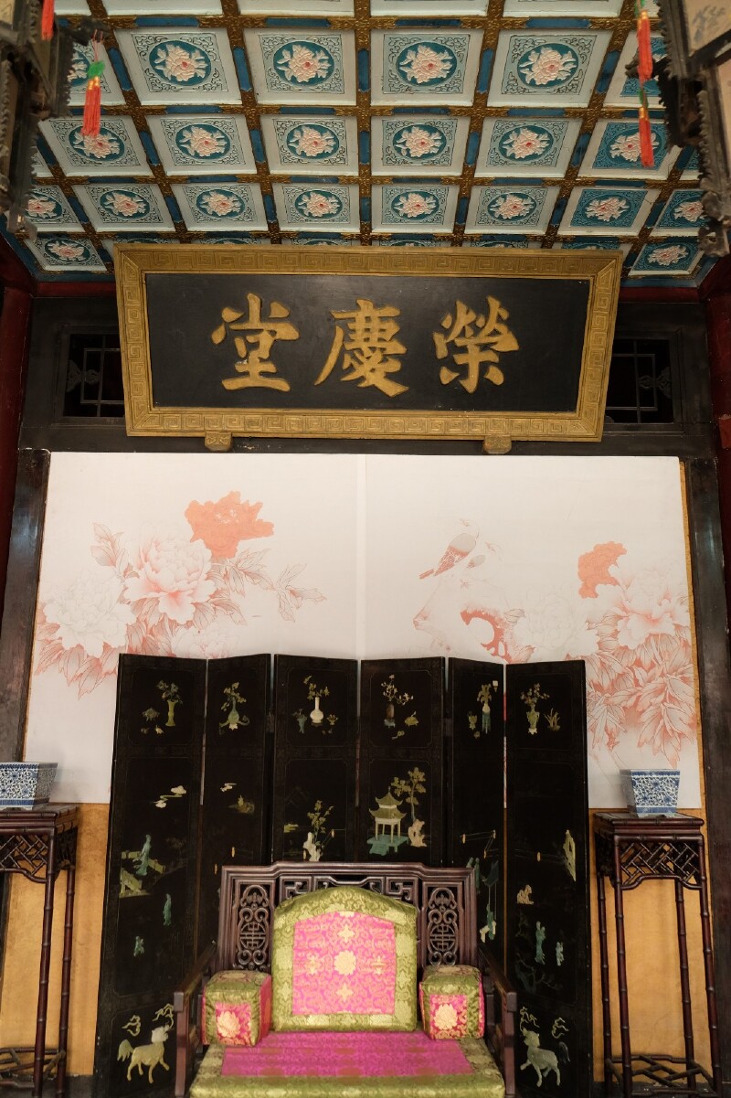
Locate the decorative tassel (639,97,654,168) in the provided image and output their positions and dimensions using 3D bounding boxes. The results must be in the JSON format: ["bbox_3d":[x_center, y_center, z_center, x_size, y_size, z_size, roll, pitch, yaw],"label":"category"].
[{"bbox_3d":[0.769,-1.137,2.253,0.030,0.215,0.028,1,-11,1],"label":"decorative tassel"}]

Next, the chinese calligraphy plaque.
[{"bbox_3d":[0.008,-0.952,3.902,2.291,0.885,0.110,1,17,0],"label":"chinese calligraphy plaque"}]

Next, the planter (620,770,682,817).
[{"bbox_3d":[1.211,1.033,3.484,0.200,0.190,0.185,0,-11,3],"label":"planter"}]

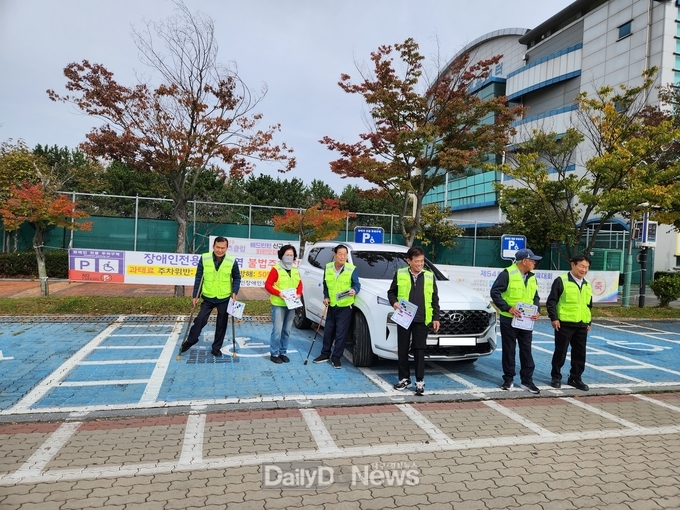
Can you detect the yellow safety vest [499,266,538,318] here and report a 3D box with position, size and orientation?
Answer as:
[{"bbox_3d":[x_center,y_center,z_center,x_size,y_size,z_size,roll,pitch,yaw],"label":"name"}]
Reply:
[{"bbox_3d":[2.173,0.433,5.470,0.440,0.640,0.290,2,1,-12],"label":"yellow safety vest"}]

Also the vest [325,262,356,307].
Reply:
[{"bbox_3d":[0.014,0.404,6.193,0.420,0.620,0.270,3,1,15],"label":"vest"}]

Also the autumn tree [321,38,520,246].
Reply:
[{"bbox_3d":[2.411,-2.343,12.986,5.800,7.500,5.300,2,1,-16],"label":"autumn tree"}]

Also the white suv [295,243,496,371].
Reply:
[{"bbox_3d":[0.601,0.644,7.711,1.930,1.700,4.780,2,1,-20],"label":"white suv"}]

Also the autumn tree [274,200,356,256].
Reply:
[{"bbox_3d":[-0.726,-0.121,12.171,2.200,2.850,2.000,2,1,-16],"label":"autumn tree"}]

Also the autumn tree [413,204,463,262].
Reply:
[{"bbox_3d":[3.690,-0.230,17.484,2.050,3.300,1.900,2,1,-16],"label":"autumn tree"}]

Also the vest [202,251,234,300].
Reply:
[{"bbox_3d":[-1.743,0.301,6.469,0.460,0.660,0.280,2,1,-11],"label":"vest"}]

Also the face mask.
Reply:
[{"bbox_3d":[-0.703,0.108,6.110,0.160,0.180,0.120,2,1,-15],"label":"face mask"}]

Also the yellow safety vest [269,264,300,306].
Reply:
[{"bbox_3d":[-0.741,0.419,6.201,0.410,0.590,0.270,2,1,-25],"label":"yellow safety vest"}]

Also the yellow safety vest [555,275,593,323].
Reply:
[{"bbox_3d":[2.939,0.551,5.657,0.430,0.620,0.290,3,1,-2],"label":"yellow safety vest"}]

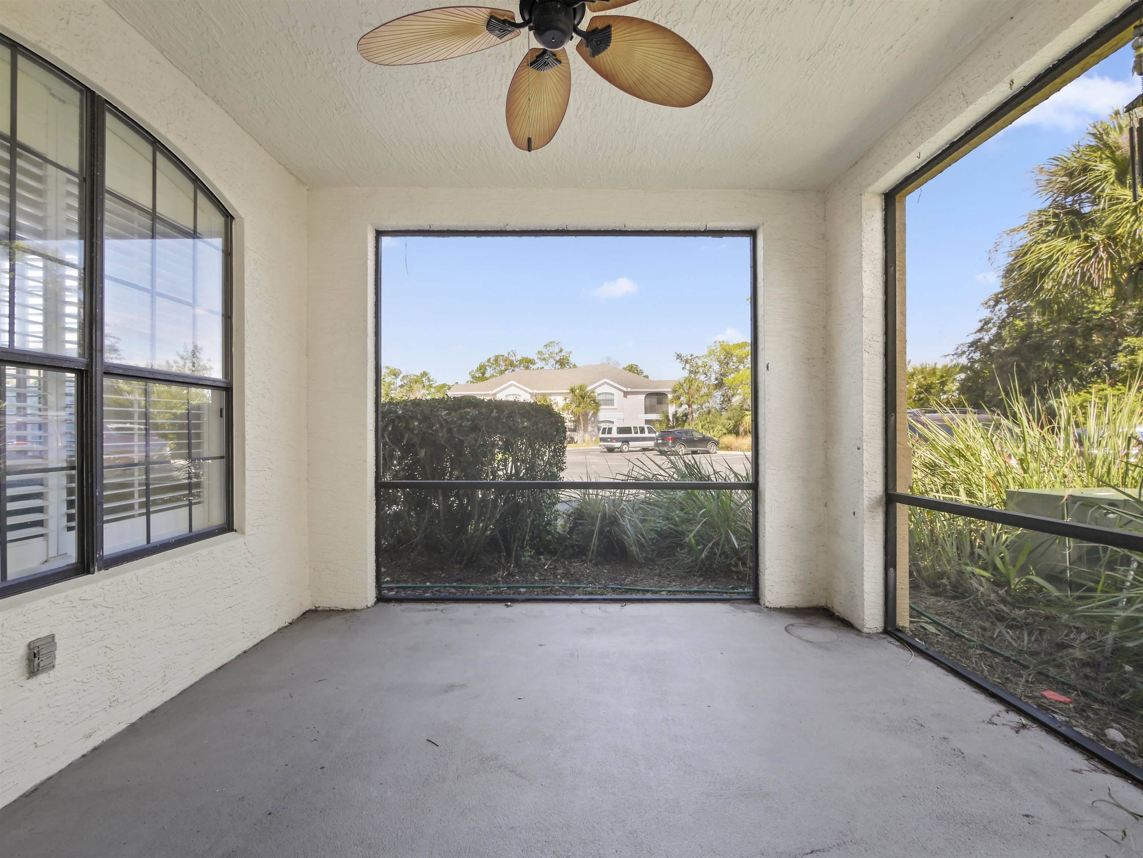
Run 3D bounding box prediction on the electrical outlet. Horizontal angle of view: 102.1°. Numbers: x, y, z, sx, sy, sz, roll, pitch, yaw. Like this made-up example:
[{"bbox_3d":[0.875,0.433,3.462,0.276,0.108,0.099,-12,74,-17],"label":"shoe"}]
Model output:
[{"bbox_3d":[-1.745,0.747,1.523,0.025,0.112,0.068,0,0,0],"label":"electrical outlet"}]

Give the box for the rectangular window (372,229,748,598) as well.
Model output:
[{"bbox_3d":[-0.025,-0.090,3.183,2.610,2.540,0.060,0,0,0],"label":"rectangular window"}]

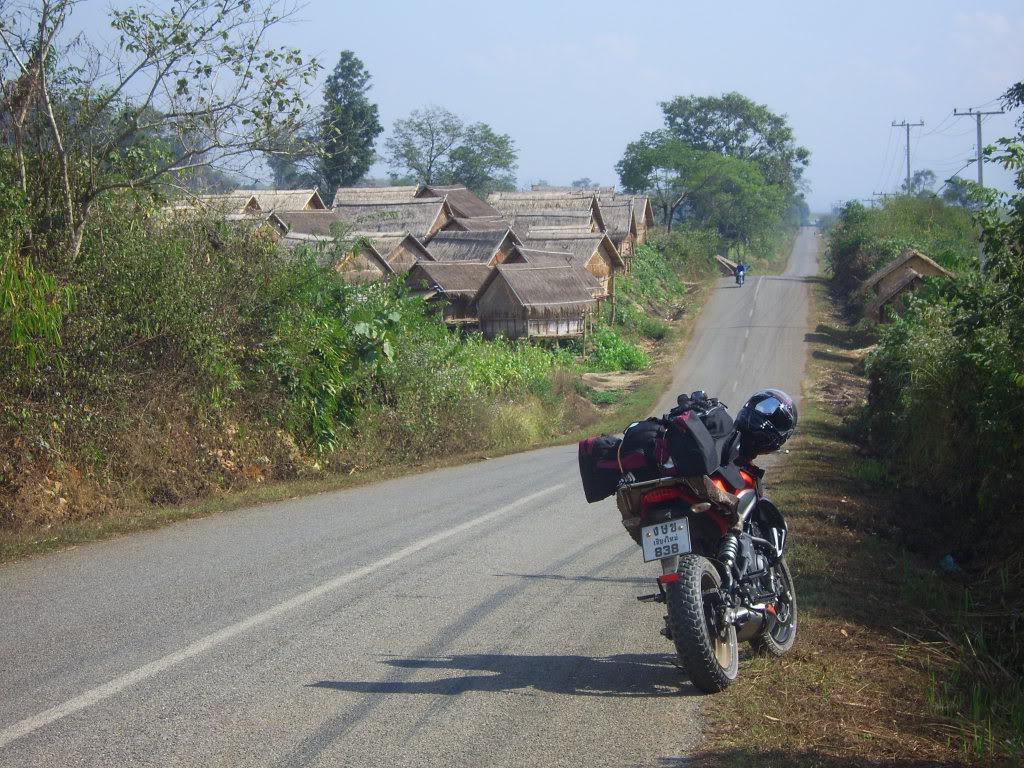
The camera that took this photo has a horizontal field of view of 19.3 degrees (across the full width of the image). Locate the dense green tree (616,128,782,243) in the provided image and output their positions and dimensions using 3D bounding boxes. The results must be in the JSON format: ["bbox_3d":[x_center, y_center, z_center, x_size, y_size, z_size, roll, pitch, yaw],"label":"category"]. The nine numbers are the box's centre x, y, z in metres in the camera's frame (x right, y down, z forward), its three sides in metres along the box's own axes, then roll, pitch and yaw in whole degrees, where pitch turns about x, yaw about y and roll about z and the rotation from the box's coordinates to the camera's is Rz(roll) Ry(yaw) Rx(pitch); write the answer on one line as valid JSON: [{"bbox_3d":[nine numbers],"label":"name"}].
[{"bbox_3d":[17.206,-17.533,275.315,15.130,11.160,14.370,-1,3,0],"label":"dense green tree"}]

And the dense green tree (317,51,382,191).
[{"bbox_3d":[-11.679,-16.287,220.455,4.810,16.090,4.570,-1,3,0],"label":"dense green tree"}]

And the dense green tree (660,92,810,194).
[{"bbox_3d":[24.635,-22.817,330.513,16.410,18.160,15.590,-1,3,0],"label":"dense green tree"}]

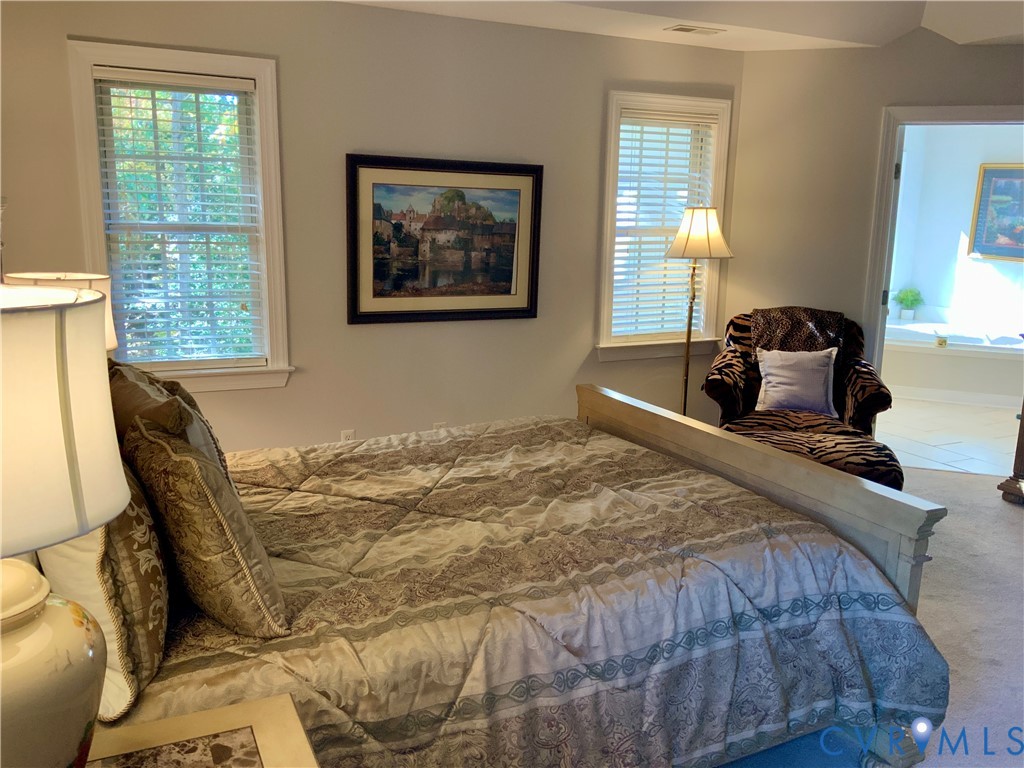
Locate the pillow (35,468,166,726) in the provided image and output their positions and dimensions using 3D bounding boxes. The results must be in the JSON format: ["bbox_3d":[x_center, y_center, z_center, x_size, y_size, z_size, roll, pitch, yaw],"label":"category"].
[{"bbox_3d":[-0.813,0.292,1.699,0.200,0.470,0.620,-16,17,-25],"label":"pillow"}]

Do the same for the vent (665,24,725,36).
[{"bbox_3d":[0.973,-1.871,4.552,0.310,0.020,0.165,-4,12,-24],"label":"vent"}]

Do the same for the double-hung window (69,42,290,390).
[{"bbox_3d":[-1.523,-0.732,4.032,0.900,1.570,0.100,-4,12,-24],"label":"double-hung window"}]

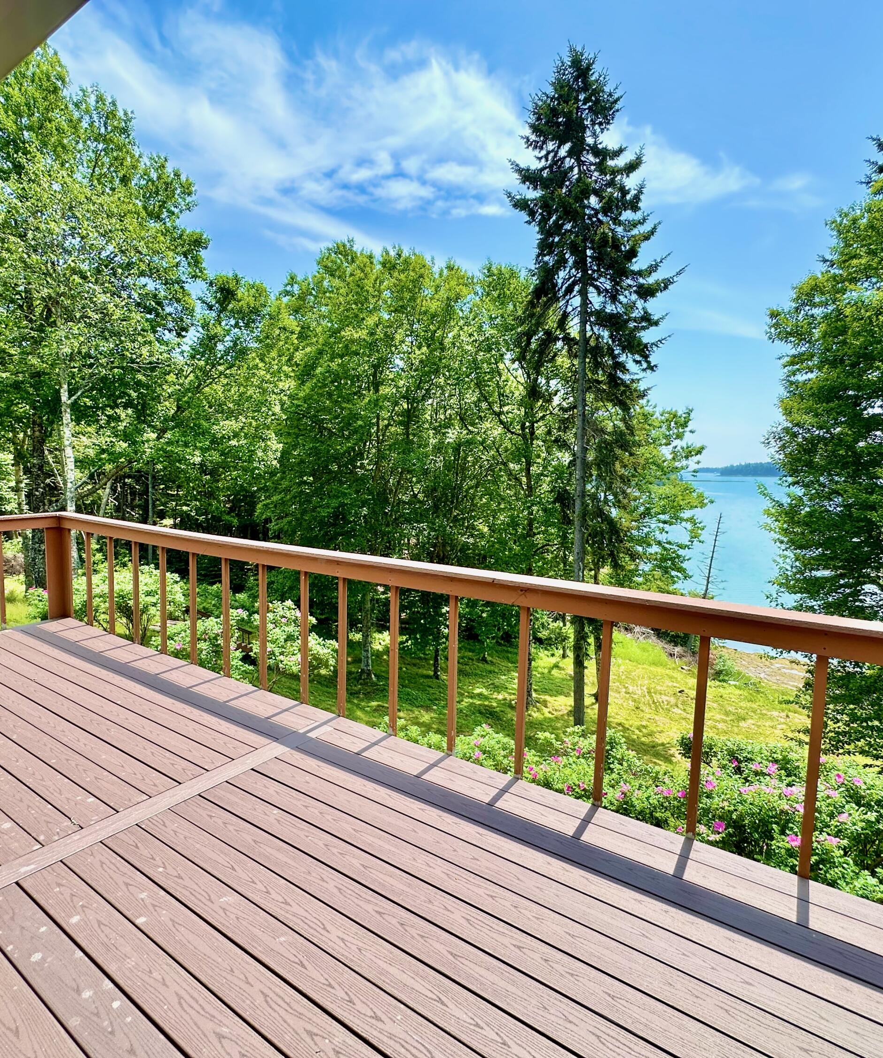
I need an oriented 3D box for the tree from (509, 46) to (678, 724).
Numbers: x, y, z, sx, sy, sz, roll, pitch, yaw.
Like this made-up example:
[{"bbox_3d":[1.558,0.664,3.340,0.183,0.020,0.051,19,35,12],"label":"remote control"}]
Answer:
[{"bbox_3d":[3.337,-2.752,12.940,3.800,15.350,3.800,1,6,0],"label":"tree"}]

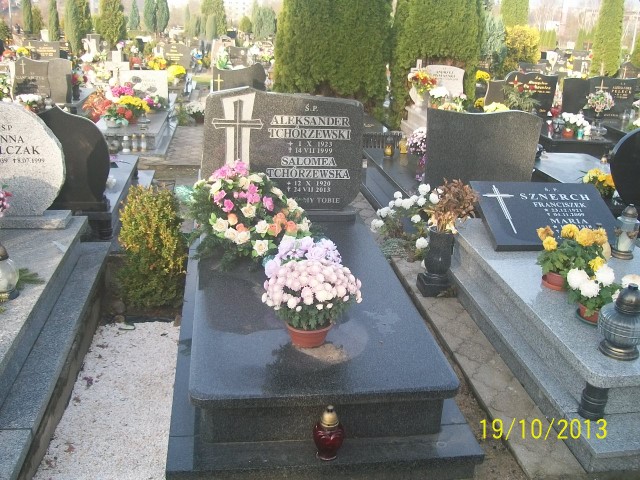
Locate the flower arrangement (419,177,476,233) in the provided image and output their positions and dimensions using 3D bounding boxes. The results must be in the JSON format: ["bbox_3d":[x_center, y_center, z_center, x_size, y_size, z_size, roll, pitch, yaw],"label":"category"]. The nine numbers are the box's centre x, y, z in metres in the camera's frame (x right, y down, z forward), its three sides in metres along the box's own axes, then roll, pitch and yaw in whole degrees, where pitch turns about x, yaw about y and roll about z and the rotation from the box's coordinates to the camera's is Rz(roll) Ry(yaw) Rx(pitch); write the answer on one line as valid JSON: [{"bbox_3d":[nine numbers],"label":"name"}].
[{"bbox_3d":[0.749,-0.201,3.880,0.300,0.280,0.280,0,19,-9],"label":"flower arrangement"}]

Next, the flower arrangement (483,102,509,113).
[{"bbox_3d":[1.798,-1.297,6.856,0.280,0.230,0.270,0,20,-9],"label":"flower arrangement"}]

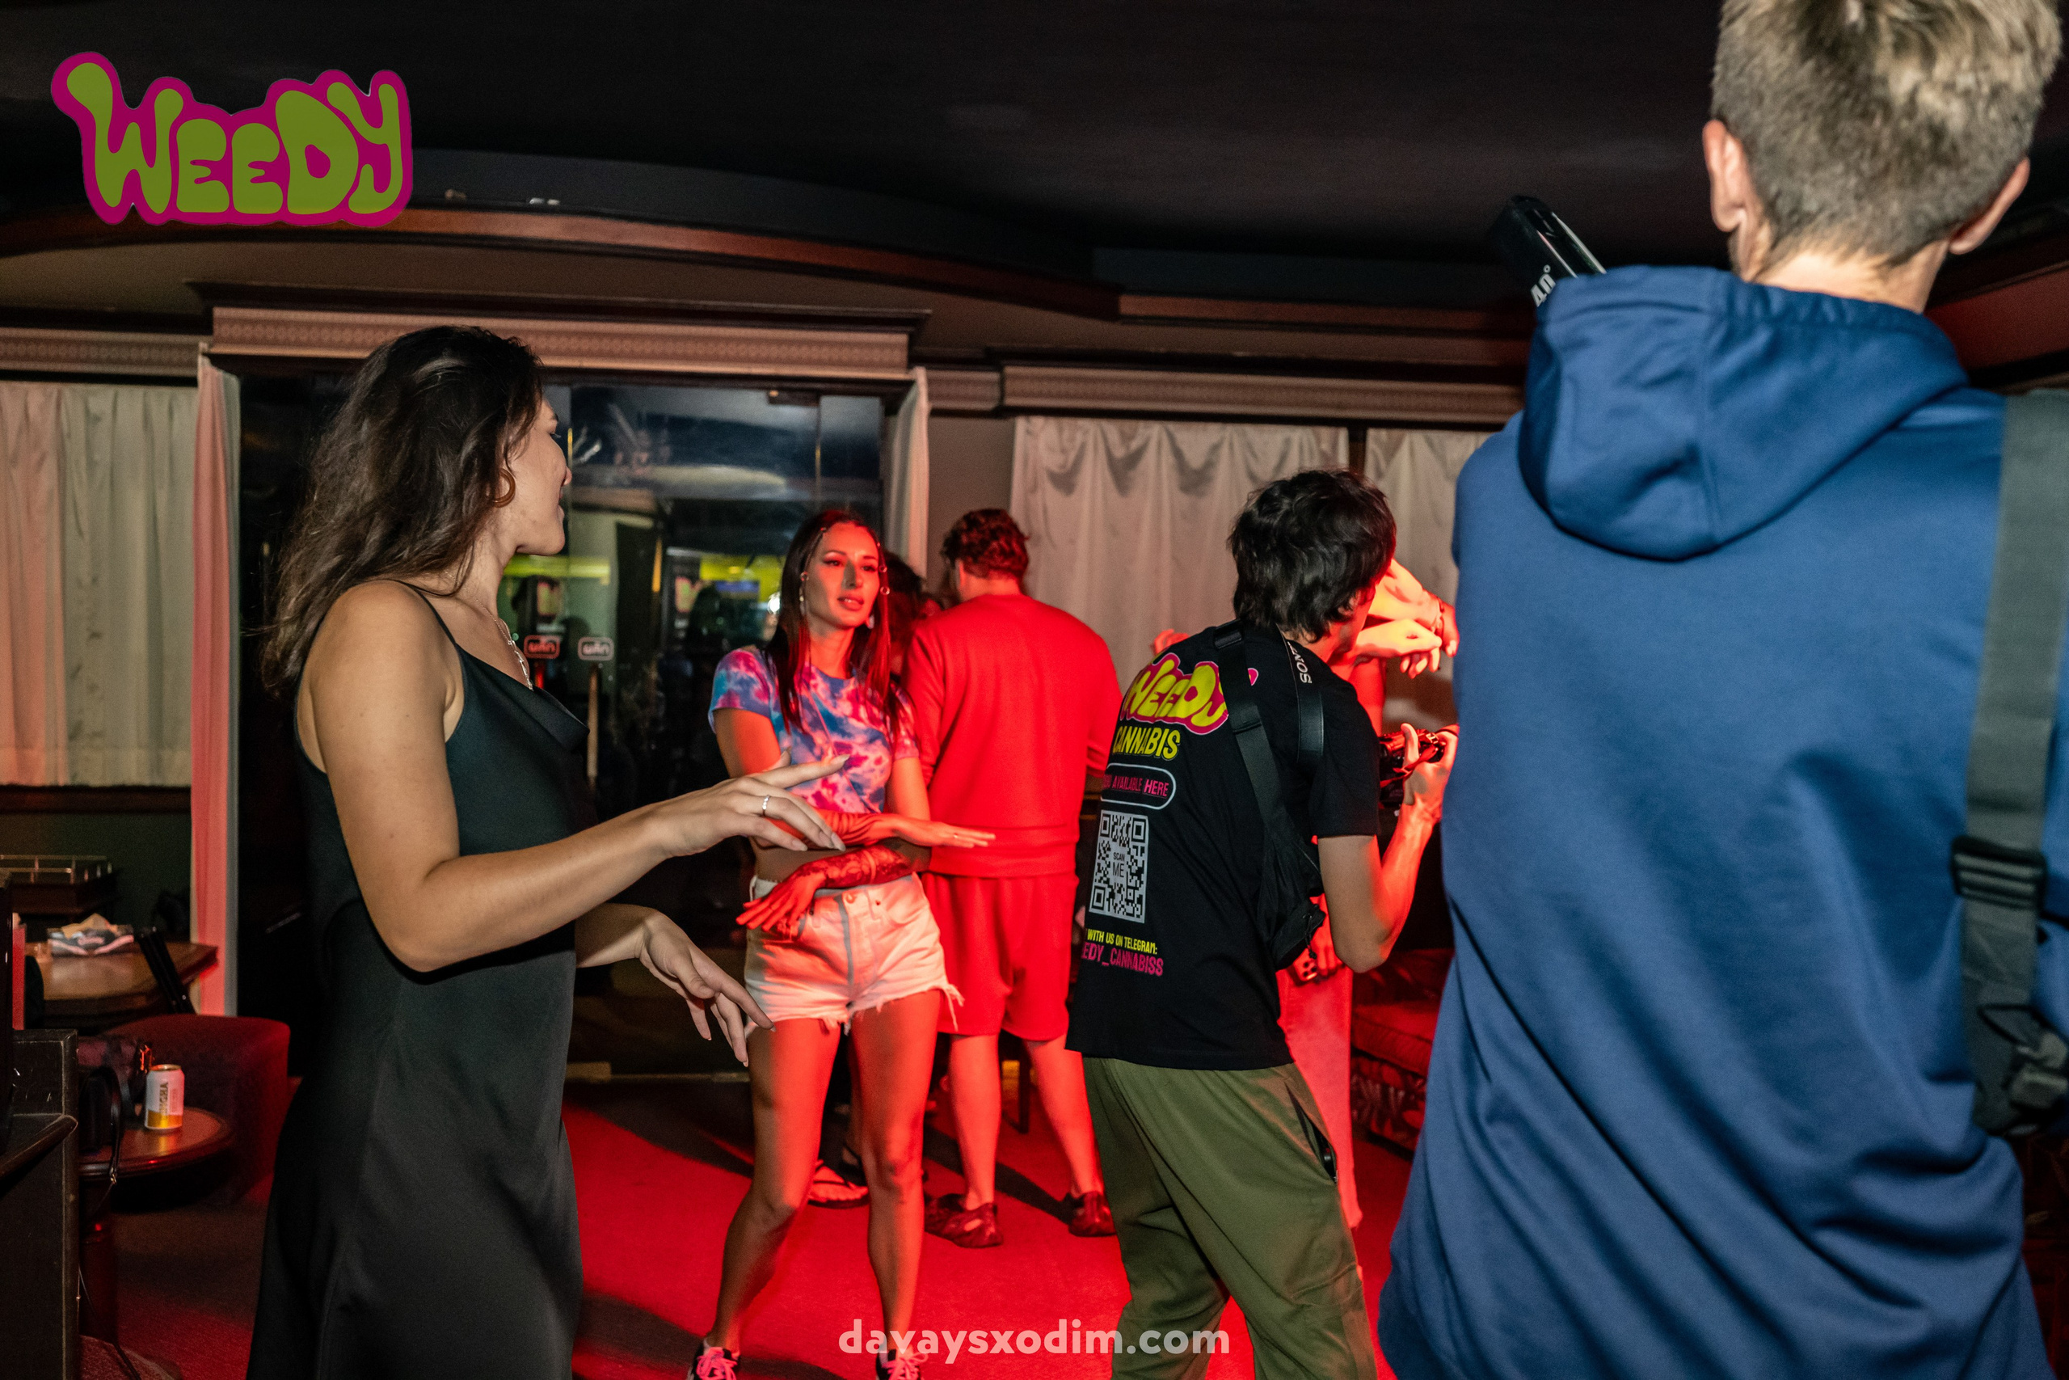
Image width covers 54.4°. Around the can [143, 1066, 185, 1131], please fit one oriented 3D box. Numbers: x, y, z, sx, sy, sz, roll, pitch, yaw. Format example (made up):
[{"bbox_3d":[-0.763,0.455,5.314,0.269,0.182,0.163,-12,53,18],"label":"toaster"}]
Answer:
[{"bbox_3d":[-1.676,0.786,3.880,0.066,0.115,0.066,1,2,0],"label":"can"}]

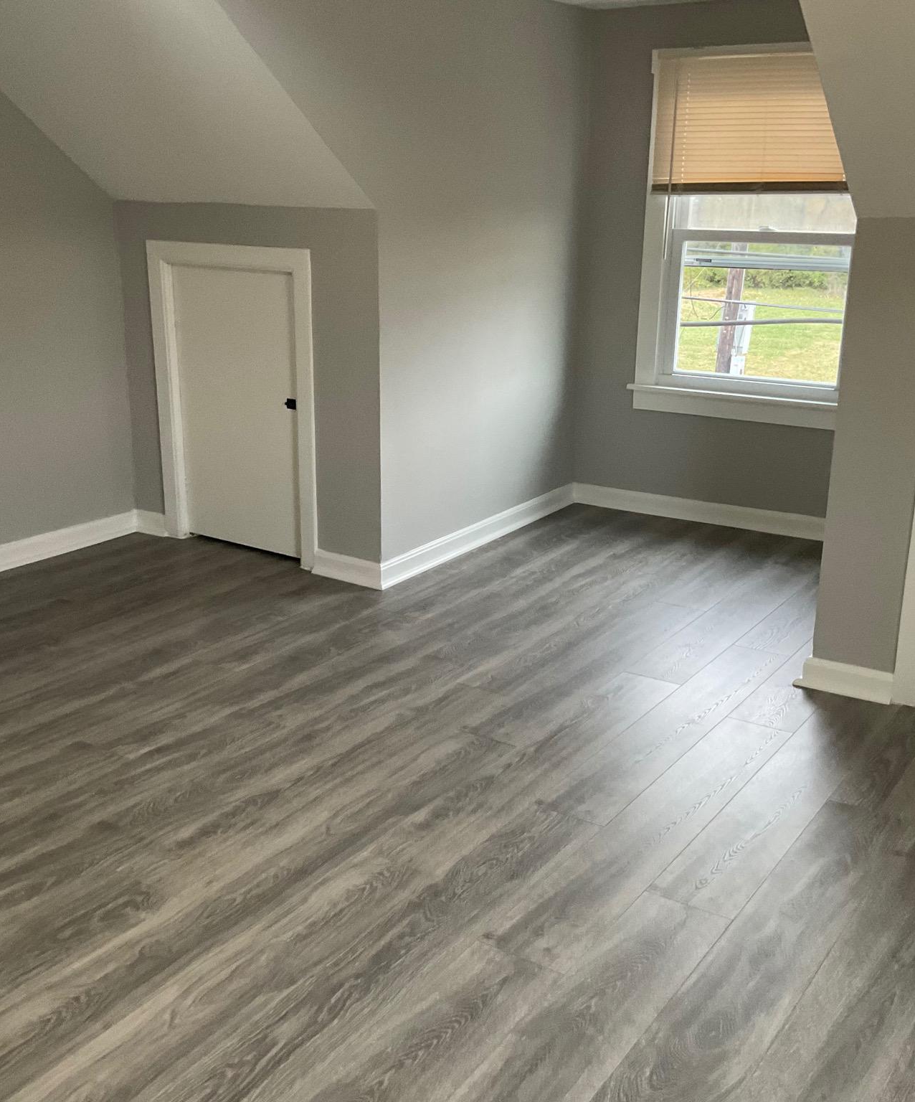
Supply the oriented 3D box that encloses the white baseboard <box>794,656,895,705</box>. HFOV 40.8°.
[{"bbox_3d":[1.142,0.382,3.673,0.290,0.095,0.035,10,19,30],"label":"white baseboard"}]

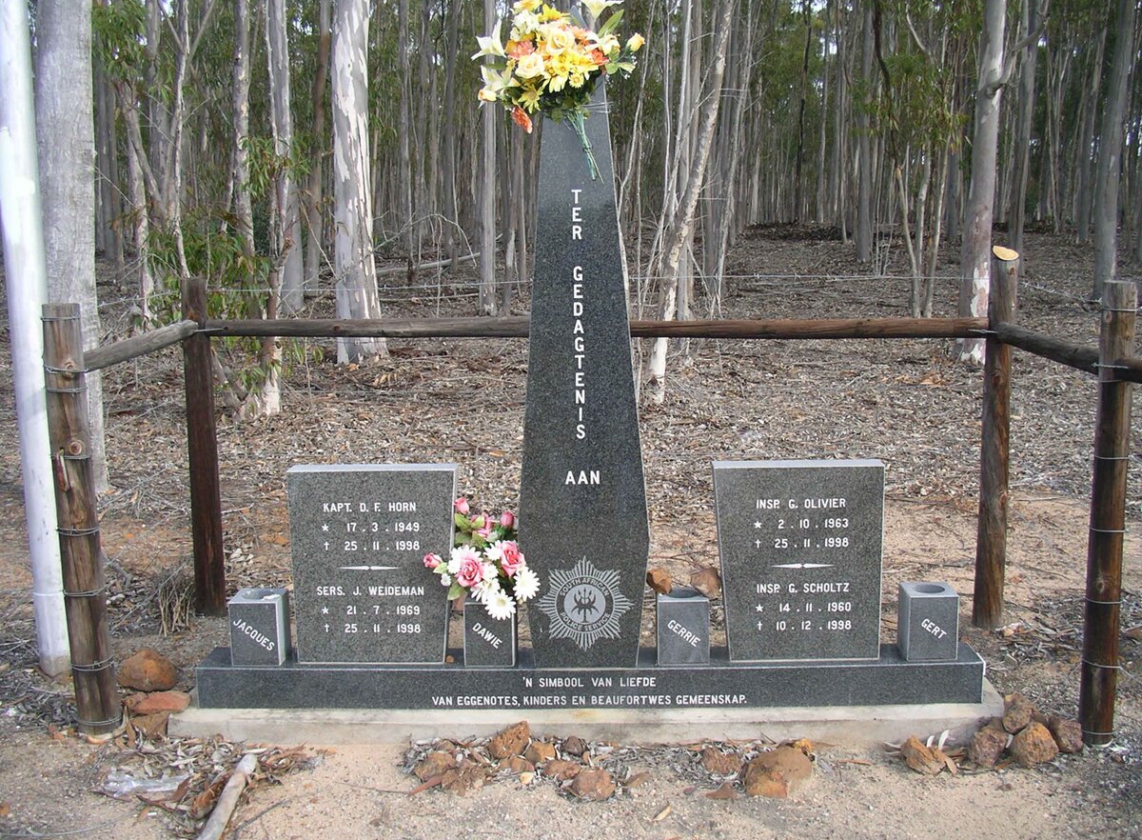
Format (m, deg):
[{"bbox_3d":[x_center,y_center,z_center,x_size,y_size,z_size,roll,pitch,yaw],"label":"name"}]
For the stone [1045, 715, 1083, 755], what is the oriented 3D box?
[{"bbox_3d":[1.425,0.909,3.527,0.096,0.101,0.087,-1,9,2],"label":"stone"}]

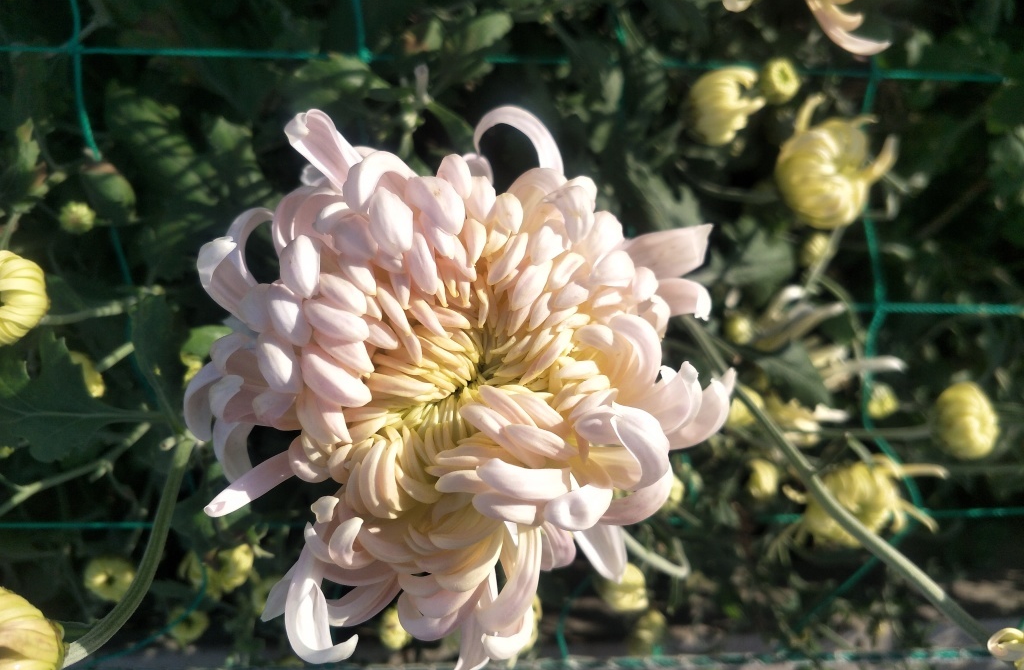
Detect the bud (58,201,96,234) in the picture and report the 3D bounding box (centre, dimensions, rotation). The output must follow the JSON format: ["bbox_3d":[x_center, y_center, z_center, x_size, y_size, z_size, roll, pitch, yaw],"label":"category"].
[{"bbox_3d":[-0.239,-0.065,0.390,0.020,0.018,0.019,0,60,0],"label":"bud"}]

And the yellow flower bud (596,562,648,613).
[{"bbox_3d":[0.063,0.142,0.400,0.027,0.026,0.027,-24,37,0],"label":"yellow flower bud"}]

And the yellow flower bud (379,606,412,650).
[{"bbox_3d":[-0.066,0.170,0.410,0.023,0.024,0.023,0,72,0],"label":"yellow flower bud"}]

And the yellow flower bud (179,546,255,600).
[{"bbox_3d":[-0.174,0.141,0.420,0.041,0.032,0.028,19,23,0],"label":"yellow flower bud"}]

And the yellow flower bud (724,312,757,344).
[{"bbox_3d":[0.115,-0.003,0.360,0.015,0.017,0.015,0,30,0],"label":"yellow flower bud"}]

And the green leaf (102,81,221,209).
[{"bbox_3d":[-0.208,-0.112,0.420,0.050,0.089,0.022,-45,12,-16],"label":"green leaf"}]

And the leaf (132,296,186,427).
[{"bbox_3d":[-0.160,0.012,0.320,0.023,0.059,0.013,-15,18,-6],"label":"leaf"}]

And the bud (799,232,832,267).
[{"bbox_3d":[0.153,-0.043,0.360,0.017,0.018,0.017,0,30,0],"label":"bud"}]

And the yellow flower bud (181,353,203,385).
[{"bbox_3d":[-0.166,0.018,0.370,0.017,0.019,0.017,0,45,0],"label":"yellow flower bud"}]

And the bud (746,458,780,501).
[{"bbox_3d":[0.135,0.077,0.380,0.018,0.022,0.018,0,30,0],"label":"bud"}]

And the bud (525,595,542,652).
[{"bbox_3d":[0.005,0.163,0.400,0.026,0.029,0.026,0,45,0],"label":"bud"}]

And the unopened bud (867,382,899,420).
[{"bbox_3d":[0.203,0.036,0.390,0.018,0.018,0.020,0,24,-6],"label":"unopened bud"}]

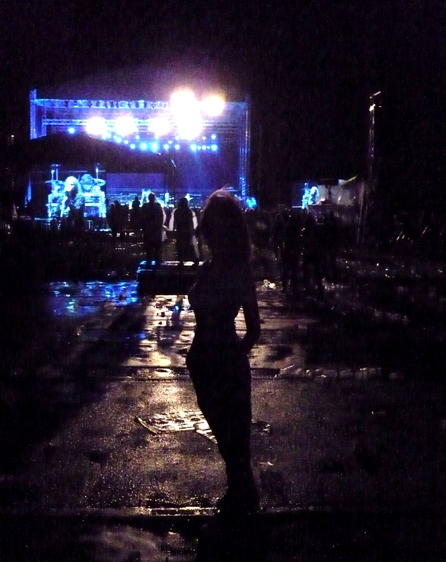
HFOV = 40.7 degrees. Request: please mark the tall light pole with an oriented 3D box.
[{"bbox_3d":[6.830,-5.130,28.000,0.700,7.300,0.500,0,6,0],"label":"tall light pole"}]

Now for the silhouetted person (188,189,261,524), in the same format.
[{"bbox_3d":[0.005,0.389,3.020,0.400,1.640,0.290,5,8,41],"label":"silhouetted person"}]

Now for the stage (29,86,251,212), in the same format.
[{"bbox_3d":[-7.220,-11.194,54.465,18.500,11.000,9.000,0,6,-3],"label":"stage"}]

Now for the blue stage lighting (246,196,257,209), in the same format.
[{"bbox_3d":[2.370,-6.530,50.000,0.800,1.000,0.600,0,6,0],"label":"blue stage lighting"}]

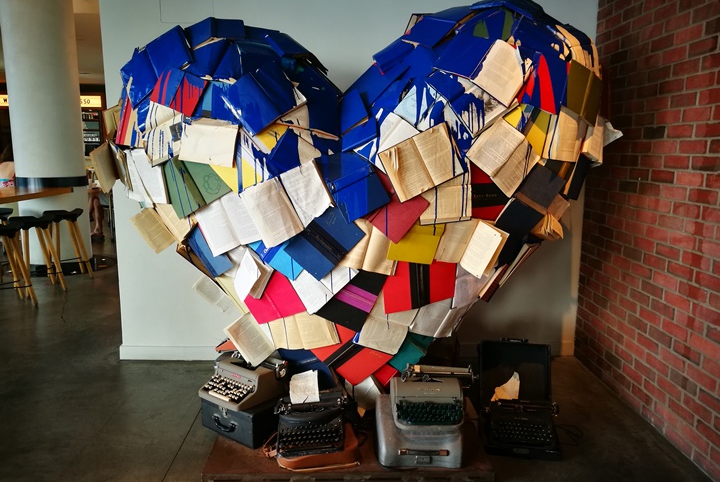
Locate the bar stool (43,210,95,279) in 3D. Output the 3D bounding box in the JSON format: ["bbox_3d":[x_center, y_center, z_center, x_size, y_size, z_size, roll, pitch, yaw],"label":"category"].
[{"bbox_3d":[-2.915,0.037,5.584,0.460,0.690,0.450,0,10,-2],"label":"bar stool"}]

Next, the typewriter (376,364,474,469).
[{"bbox_3d":[0.280,0.712,2.384,0.390,0.320,0.360,1,10,3],"label":"typewriter"}]

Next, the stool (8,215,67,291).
[{"bbox_3d":[-2.925,0.117,5.110,0.460,0.690,0.450,0,10,-2],"label":"stool"}]

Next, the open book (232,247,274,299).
[{"bbox_3d":[-0.465,0.133,2.439,0.124,0.193,0.070,-12,15,22],"label":"open book"}]

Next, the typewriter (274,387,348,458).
[{"bbox_3d":[-0.220,0.743,2.363,0.290,0.155,0.290,-2,10,-13],"label":"typewriter"}]

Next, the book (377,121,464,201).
[{"bbox_3d":[0.258,-0.320,2.311,0.290,0.222,0.040,-23,11,7],"label":"book"}]

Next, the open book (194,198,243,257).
[{"bbox_3d":[-0.608,-0.054,2.402,0.146,0.210,0.035,-17,13,18],"label":"open book"}]

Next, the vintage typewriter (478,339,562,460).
[{"bbox_3d":[0.740,0.696,2.562,0.325,0.420,0.370,2,10,8],"label":"vintage typewriter"}]

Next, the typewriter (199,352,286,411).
[{"bbox_3d":[-0.518,0.619,2.559,0.305,0.147,0.315,7,12,36],"label":"typewriter"}]

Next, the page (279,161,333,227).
[{"bbox_3d":[-0.211,-0.198,2.323,0.152,0.219,0.030,-26,16,-4],"label":"page"}]

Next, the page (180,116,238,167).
[{"bbox_3d":[-0.623,-0.405,2.322,0.238,0.172,0.030,9,5,7],"label":"page"}]

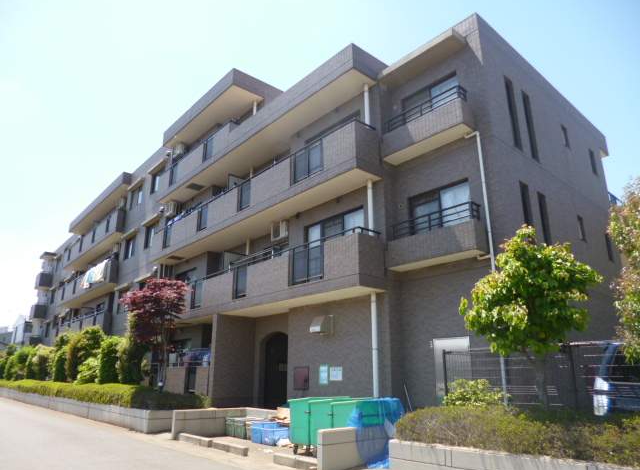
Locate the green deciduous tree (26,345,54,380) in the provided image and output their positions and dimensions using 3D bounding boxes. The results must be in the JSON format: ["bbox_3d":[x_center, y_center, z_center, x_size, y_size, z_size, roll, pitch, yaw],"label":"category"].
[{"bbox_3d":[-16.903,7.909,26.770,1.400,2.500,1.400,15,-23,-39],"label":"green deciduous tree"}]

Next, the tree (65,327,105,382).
[{"bbox_3d":[-10.878,5.724,20.443,1.643,3.063,1.643,9,-20,-26],"label":"tree"}]

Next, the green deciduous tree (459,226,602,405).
[{"bbox_3d":[2.668,1.158,5.542,1.651,2.700,1.651,-8,-19,24],"label":"green deciduous tree"}]

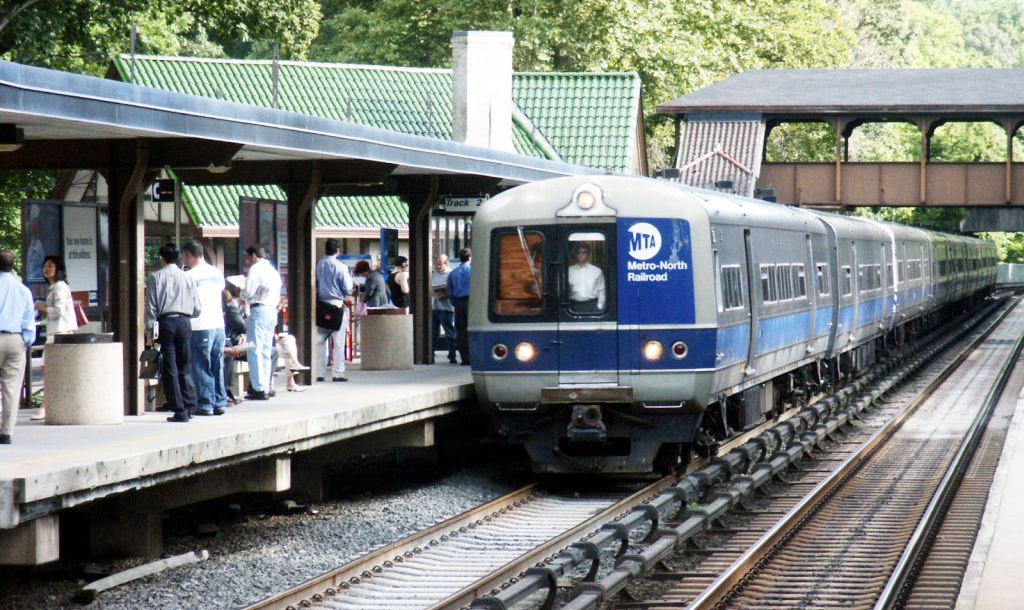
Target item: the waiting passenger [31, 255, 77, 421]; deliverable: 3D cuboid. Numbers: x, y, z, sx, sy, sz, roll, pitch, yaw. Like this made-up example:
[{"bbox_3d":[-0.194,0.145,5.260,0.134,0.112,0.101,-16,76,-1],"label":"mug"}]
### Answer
[{"bbox_3d":[-4.628,0.314,40.708,0.460,1.660,0.460,0,1,-18],"label":"waiting passenger"}]

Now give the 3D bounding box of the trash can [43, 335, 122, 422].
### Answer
[{"bbox_3d":[-4.195,0.721,39.472,0.775,0.880,0.775,0,1,0],"label":"trash can"}]

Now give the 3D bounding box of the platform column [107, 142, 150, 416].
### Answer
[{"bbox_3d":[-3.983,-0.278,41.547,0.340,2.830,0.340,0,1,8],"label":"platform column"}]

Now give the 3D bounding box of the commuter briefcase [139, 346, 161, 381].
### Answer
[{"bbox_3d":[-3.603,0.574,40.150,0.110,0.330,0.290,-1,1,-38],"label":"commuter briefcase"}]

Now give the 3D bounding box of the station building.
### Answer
[{"bbox_3d":[-4.196,-2.481,102.024,15.000,7.200,7.800,-1,1,-44],"label":"station building"}]

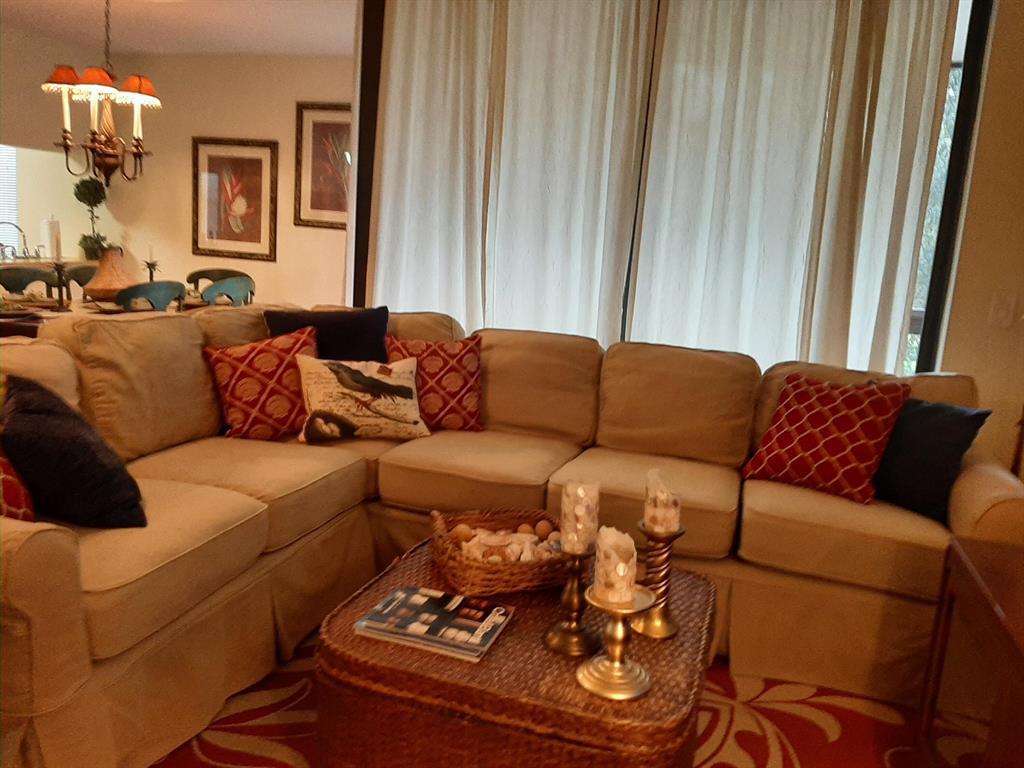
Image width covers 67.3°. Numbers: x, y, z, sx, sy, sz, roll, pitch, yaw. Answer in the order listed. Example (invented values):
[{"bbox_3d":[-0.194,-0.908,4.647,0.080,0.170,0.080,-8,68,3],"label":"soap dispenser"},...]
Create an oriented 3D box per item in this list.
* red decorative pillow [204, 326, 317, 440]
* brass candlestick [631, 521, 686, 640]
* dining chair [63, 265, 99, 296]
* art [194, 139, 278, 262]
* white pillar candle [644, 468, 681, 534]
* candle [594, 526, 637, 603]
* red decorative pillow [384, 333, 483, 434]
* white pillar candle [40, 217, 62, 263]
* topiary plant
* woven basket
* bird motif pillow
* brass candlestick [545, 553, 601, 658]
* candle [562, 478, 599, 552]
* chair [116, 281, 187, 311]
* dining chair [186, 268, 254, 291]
[{"bbox_3d":[-0.930,0.006,2.880,0.380,0.370,0.130,-11,-7,-19],"label":"red decorative pillow"},{"bbox_3d":[0.315,0.416,1.654,0.104,0.232,0.104,4,9,0],"label":"brass candlestick"},{"bbox_3d":[-3.072,-0.467,5.717,0.530,0.810,0.520,12,12,41],"label":"dining chair"},{"bbox_3d":[-2.058,-1.368,5.710,0.715,0.865,0.035,7,10,14],"label":"art"},{"bbox_3d":[0.320,0.246,1.642,0.077,0.132,0.077,7,10,14],"label":"white pillar candle"},{"bbox_3d":[0.195,0.336,1.441,0.077,0.122,0.077,4,9,0],"label":"candle"},{"bbox_3d":[-0.290,-0.002,2.880,0.420,0.400,0.130,-1,-7,-30],"label":"red decorative pillow"},{"bbox_3d":[-3.154,-0.993,5.268,0.145,0.290,0.145,7,10,14],"label":"white pillar candle"},{"bbox_3d":[-3.039,-1.185,5.559,0.240,0.570,0.240,7,10,14],"label":"topiary plant"},{"bbox_3d":[-0.015,0.410,1.929,0.350,0.110,0.295,1,10,-17],"label":"woven basket"},{"bbox_3d":[-0.529,0.058,2.720,0.460,0.320,0.130,1,-15,-19],"label":"bird motif pillow"},{"bbox_3d":[0.129,0.430,1.569,0.116,0.208,0.116,4,9,0],"label":"brass candlestick"},{"bbox_3d":[0.136,0.266,1.542,0.076,0.126,0.076,4,9,0],"label":"candle"},{"bbox_3d":[-2.033,-0.082,3.990,0.530,0.910,0.520,7,10,14],"label":"chair"},{"bbox_3d":[-2.015,-0.265,5.098,0.520,0.910,0.530,7,10,14],"label":"dining chair"}]

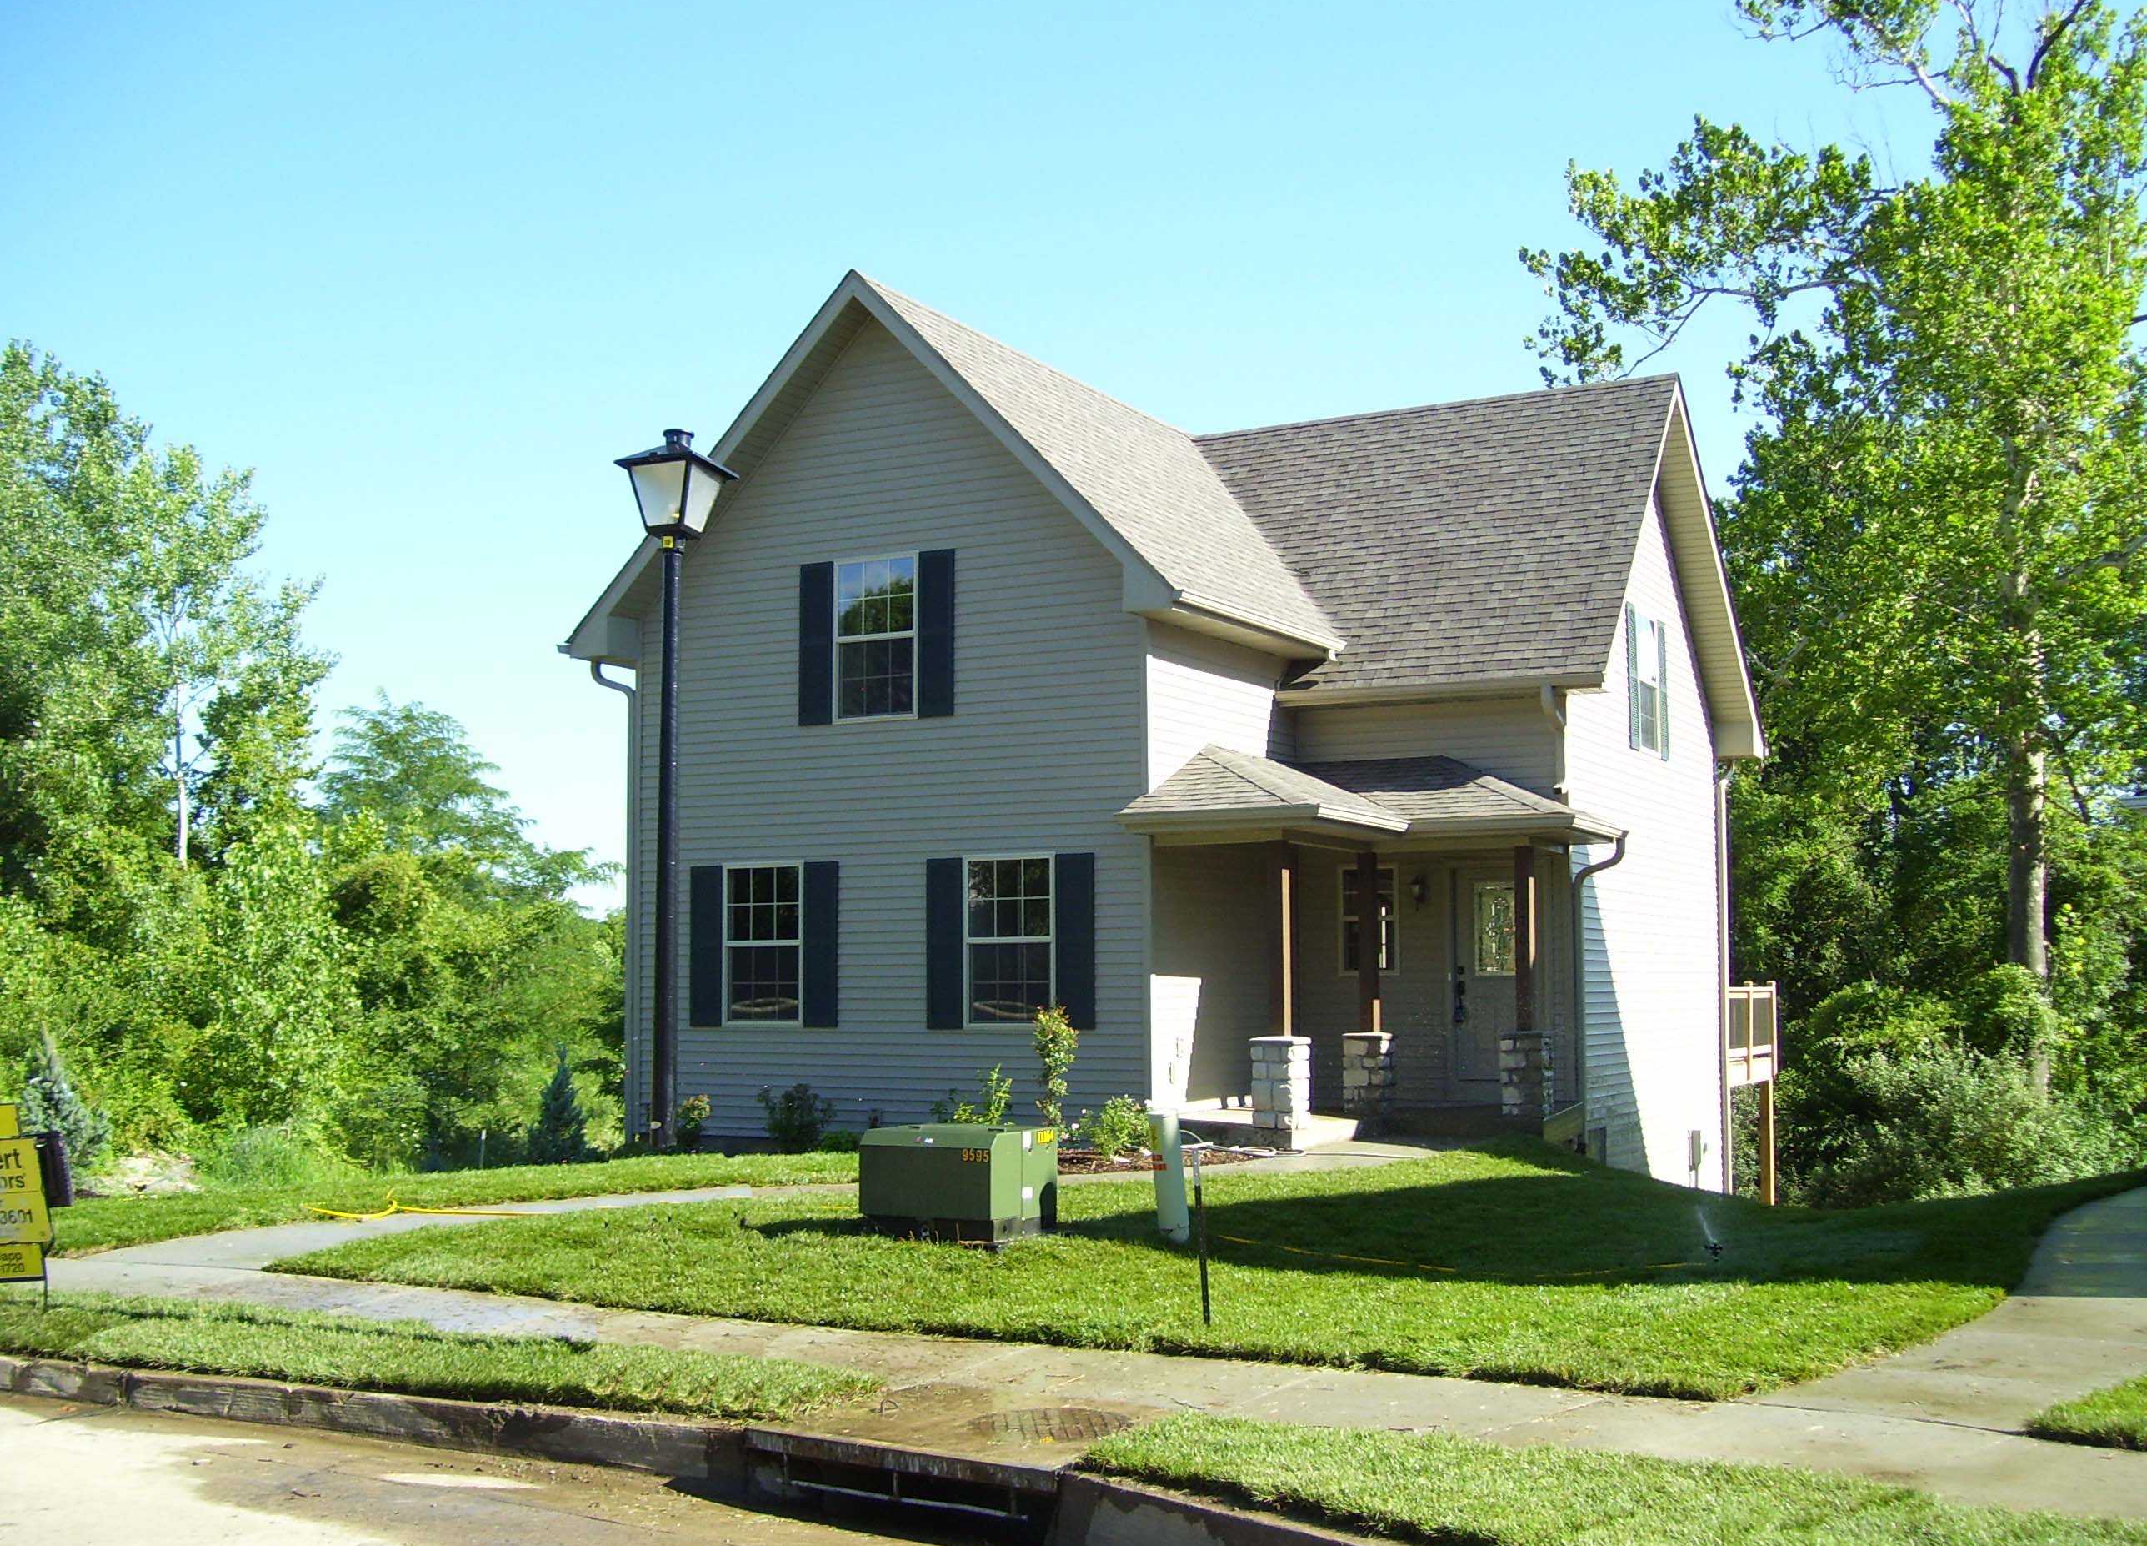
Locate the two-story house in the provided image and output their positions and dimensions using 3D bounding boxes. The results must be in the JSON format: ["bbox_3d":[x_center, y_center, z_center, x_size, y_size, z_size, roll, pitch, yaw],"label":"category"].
[{"bbox_3d":[1.842,0.153,25.127,9.025,8.801,11.743,-3,-5,26],"label":"two-story house"}]

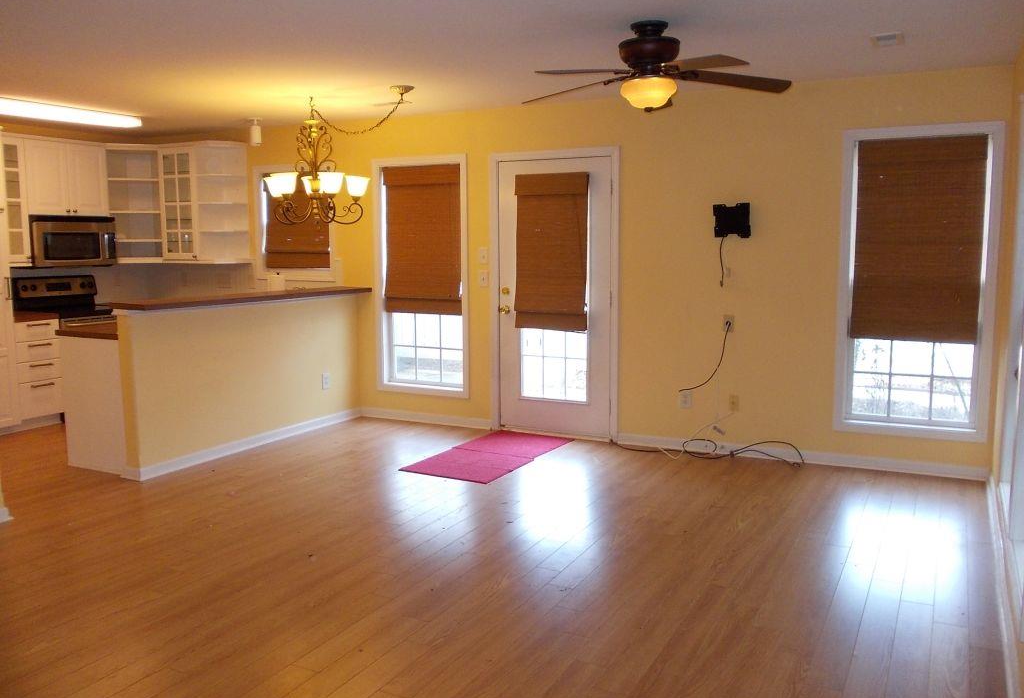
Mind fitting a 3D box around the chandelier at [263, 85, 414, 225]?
[{"bbox_3d":[-1.161,-1.279,5.555,1.140,0.830,0.710,3,8,28],"label":"chandelier"}]

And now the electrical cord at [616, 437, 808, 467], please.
[{"bbox_3d":[1.300,0.671,5.647,1.300,0.110,0.180,3,8,28],"label":"electrical cord"}]

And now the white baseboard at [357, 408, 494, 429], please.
[{"bbox_3d":[-0.727,0.571,6.757,1.270,0.085,0.015,3,8,28],"label":"white baseboard"}]

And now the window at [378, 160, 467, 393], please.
[{"bbox_3d":[-0.727,-0.577,6.724,0.880,1.870,0.100,3,8,28],"label":"window"}]

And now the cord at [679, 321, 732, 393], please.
[{"bbox_3d":[1.299,0.062,5.605,0.340,0.495,0.045,3,8,28],"label":"cord"}]

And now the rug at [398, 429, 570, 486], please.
[{"bbox_3d":[-0.142,0.725,5.750,0.660,0.012,1.280,3,8,28],"label":"rug"}]

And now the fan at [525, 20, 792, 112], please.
[{"bbox_3d":[0.643,-1.323,3.888,1.270,0.385,1.270,3,8,28],"label":"fan"}]

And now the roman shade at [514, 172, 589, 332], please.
[{"bbox_3d":[0.276,-0.701,6.035,0.595,1.140,0.060,3,8,28],"label":"roman shade"}]

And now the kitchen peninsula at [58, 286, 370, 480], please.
[{"bbox_3d":[-2.083,0.137,6.182,0.850,1.100,2.215,3,8,28],"label":"kitchen peninsula"}]

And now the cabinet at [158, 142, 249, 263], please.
[{"bbox_3d":[-2.770,-1.319,7.502,0.750,1.050,0.340,3,8,28],"label":"cabinet"}]

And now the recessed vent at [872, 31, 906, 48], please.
[{"bbox_3d":[1.885,-1.545,4.153,0.150,0.015,0.260,3,8,28],"label":"recessed vent"}]

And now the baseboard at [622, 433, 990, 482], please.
[{"bbox_3d":[1.803,0.697,5.494,2.350,0.090,0.020,3,8,28],"label":"baseboard"}]

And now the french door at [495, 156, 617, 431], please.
[{"bbox_3d":[0.315,-0.388,6.176,0.980,2.070,0.100,3,8,28],"label":"french door"}]

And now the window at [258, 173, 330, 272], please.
[{"bbox_3d":[-1.899,-1.092,7.290,0.860,0.920,0.100,3,8,28],"label":"window"}]

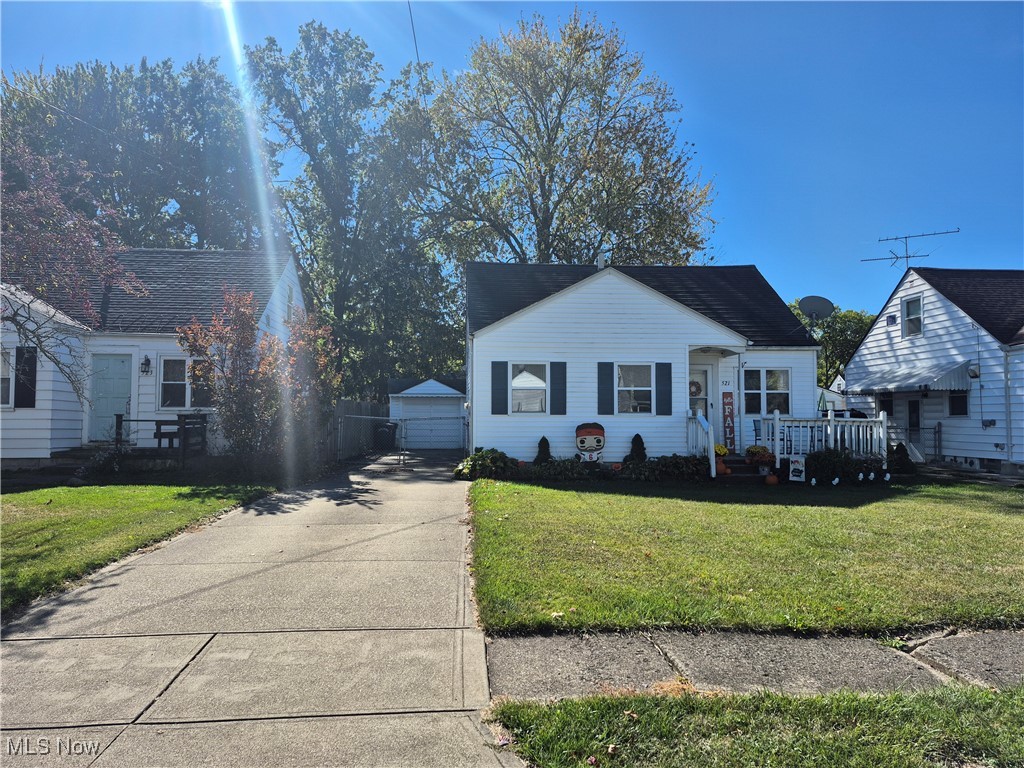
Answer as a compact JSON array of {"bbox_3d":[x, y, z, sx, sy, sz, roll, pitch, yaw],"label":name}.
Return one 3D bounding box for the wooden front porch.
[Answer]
[{"bbox_3d":[6.377,1.331,15.731,4.500,1.430,2.350,0,-3,-5],"label":"wooden front porch"}]

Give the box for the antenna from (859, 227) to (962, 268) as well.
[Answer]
[{"bbox_3d":[12.358,-4.187,21.100,2.400,1.250,1.300,-2,-3,32],"label":"antenna"}]

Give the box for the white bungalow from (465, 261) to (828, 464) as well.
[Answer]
[{"bbox_3d":[2.995,-0.644,19.546,8.599,5.880,8.225,0,-3,-4],"label":"white bungalow"}]

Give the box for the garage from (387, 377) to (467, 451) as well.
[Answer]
[{"bbox_3d":[-3.511,1.306,31.079,3.510,3.100,5.850,0,-3,-4],"label":"garage"}]

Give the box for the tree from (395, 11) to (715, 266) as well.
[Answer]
[{"bbox_3d":[2.196,-7.715,33.664,15.800,21.200,15.200,0,-3,-4],"label":"tree"}]

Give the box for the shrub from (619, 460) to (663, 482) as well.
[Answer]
[{"bbox_3d":[2.782,1.849,14.710,0.926,0.512,0.739,0,-3,-4],"label":"shrub"}]

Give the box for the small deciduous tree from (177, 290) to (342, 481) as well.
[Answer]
[{"bbox_3d":[-5.498,-0.035,14.707,3.500,4.000,3.200,0,-3,-5],"label":"small deciduous tree"}]

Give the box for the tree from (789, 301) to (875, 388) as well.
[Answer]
[{"bbox_3d":[22.598,-1.063,47.776,7.500,9.670,7.000,0,-3,-5],"label":"tree"}]

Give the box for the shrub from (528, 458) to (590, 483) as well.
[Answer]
[{"bbox_3d":[1.023,1.840,14.587,1.340,0.512,0.739,0,-3,-4],"label":"shrub"}]

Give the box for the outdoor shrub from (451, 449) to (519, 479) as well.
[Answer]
[{"bbox_3d":[-0.547,1.727,14.600,1.400,0.650,1.150,0,-3,-5],"label":"outdoor shrub"}]

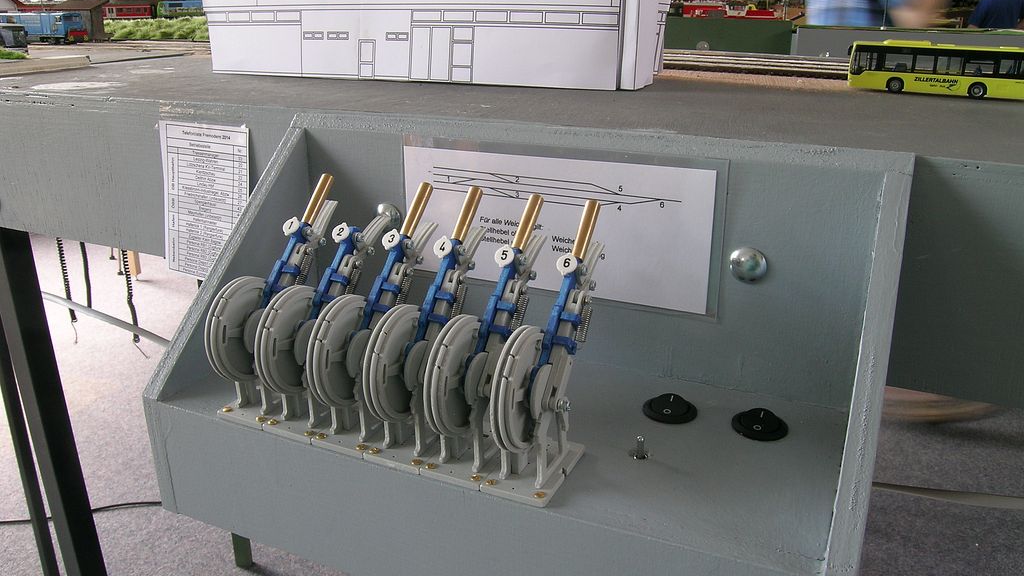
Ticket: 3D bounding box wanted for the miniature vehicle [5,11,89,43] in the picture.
[{"bbox_3d":[-0.751,-0.420,1.332,0.178,0.047,0.034,10,22,27],"label":"miniature vehicle"}]

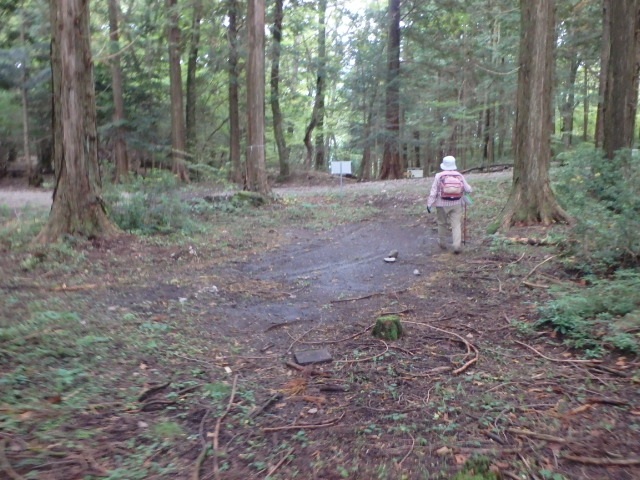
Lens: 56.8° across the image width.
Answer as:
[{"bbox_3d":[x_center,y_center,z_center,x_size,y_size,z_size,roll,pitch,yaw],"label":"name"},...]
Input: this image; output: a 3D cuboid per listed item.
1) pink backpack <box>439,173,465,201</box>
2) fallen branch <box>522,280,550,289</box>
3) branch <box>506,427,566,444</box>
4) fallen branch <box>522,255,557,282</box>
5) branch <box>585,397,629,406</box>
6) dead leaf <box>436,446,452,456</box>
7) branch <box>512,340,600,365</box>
[{"bbox_3d":[2.038,-0.812,9.150,0.360,0.410,0.210,0,7,-2],"label":"pink backpack"},{"bbox_3d":[2.539,0.516,6.944,0.040,0.035,0.357,-6,9,-36],"label":"fallen branch"},{"bbox_3d":[1.151,1.030,3.144,0.307,0.030,0.035,4,9,27],"label":"branch"},{"bbox_3d":[3.024,0.338,8.053,0.060,0.050,2.325,4,9,30],"label":"fallen branch"},{"bbox_3d":[1.738,0.971,3.578,0.240,0.030,0.035,3,8,19],"label":"branch"},{"bbox_3d":[0.617,1.039,2.932,0.080,0.025,0.060,0,6,0],"label":"dead leaf"},{"bbox_3d":[1.737,0.847,4.468,0.242,0.040,0.700,-7,10,-42],"label":"branch"}]

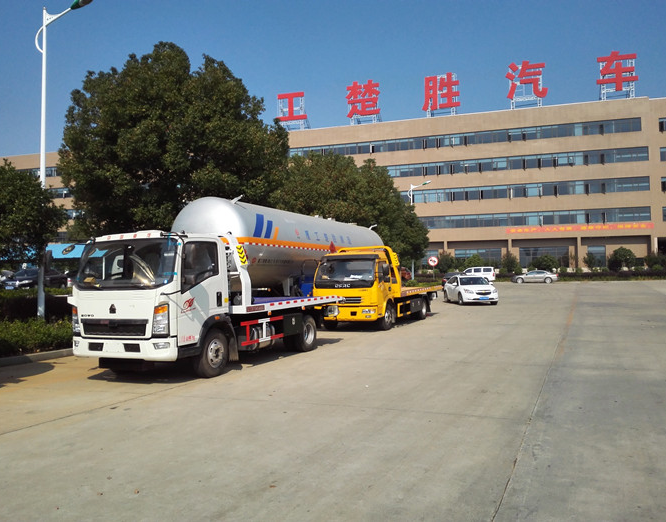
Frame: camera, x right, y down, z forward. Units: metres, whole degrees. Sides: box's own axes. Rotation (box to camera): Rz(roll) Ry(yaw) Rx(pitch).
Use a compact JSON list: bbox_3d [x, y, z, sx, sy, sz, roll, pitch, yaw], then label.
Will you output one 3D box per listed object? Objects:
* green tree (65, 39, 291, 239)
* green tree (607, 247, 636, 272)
[{"bbox_3d":[-5.370,-2.662,19.582,7.500,9.570,7.500,-1,-1,24],"label":"green tree"},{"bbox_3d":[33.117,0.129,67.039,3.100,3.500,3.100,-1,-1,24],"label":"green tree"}]

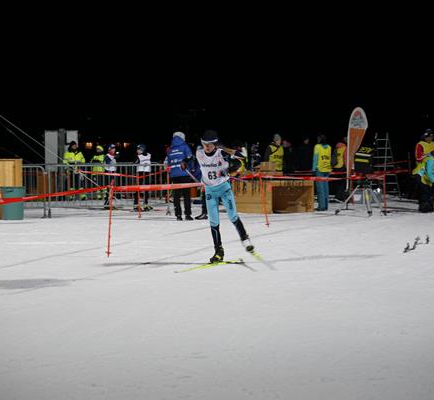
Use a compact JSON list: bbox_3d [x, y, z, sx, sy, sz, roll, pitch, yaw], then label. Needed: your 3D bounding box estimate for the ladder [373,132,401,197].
[{"bbox_3d":[5.450,-1.113,43.686,0.500,2.100,1.050,1,2,27],"label":"ladder"}]

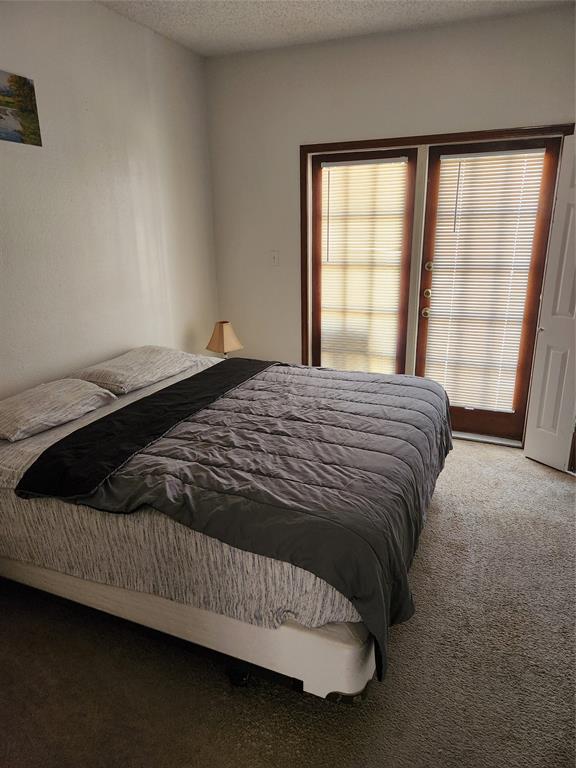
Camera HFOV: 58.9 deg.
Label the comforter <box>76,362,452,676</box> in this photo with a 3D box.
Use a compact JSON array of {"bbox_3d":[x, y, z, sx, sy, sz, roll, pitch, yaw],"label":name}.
[{"bbox_3d":[0.104,0.410,2.551,1.250,0.530,1.970,6,19,21],"label":"comforter"}]

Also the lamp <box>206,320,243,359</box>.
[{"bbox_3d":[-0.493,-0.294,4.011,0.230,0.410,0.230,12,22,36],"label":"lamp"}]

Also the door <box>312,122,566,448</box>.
[{"bbox_3d":[0.941,-0.655,3.793,1.742,2.113,0.110,6,19,21],"label":"door"}]

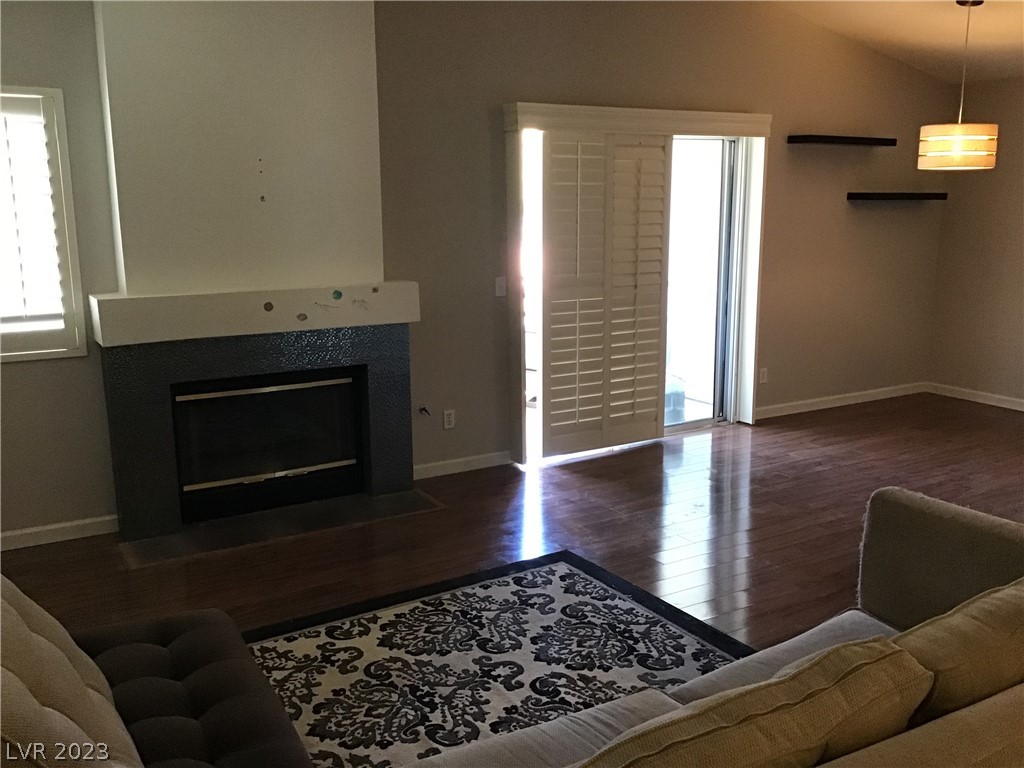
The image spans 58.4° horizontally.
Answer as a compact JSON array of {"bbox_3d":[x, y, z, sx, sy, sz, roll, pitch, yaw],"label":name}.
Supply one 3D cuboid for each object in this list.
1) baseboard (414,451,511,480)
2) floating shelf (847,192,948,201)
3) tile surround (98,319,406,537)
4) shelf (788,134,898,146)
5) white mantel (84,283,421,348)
[{"bbox_3d":[-0.321,0.493,5.503,0.744,0.084,0.014,-7,13,-30],"label":"baseboard"},{"bbox_3d":[2.960,-1.432,7.017,0.907,0.050,0.203,-7,13,-30],"label":"floating shelf"},{"bbox_3d":[-1.258,0.194,4.783,1.526,0.963,0.168,-7,13,-30],"label":"tile surround"},{"bbox_3d":[2.393,-1.748,6.611,0.915,0.049,0.203,-7,13,-30],"label":"shelf"},{"bbox_3d":[-1.240,-0.376,4.635,1.585,0.213,0.250,-7,13,-30],"label":"white mantel"}]

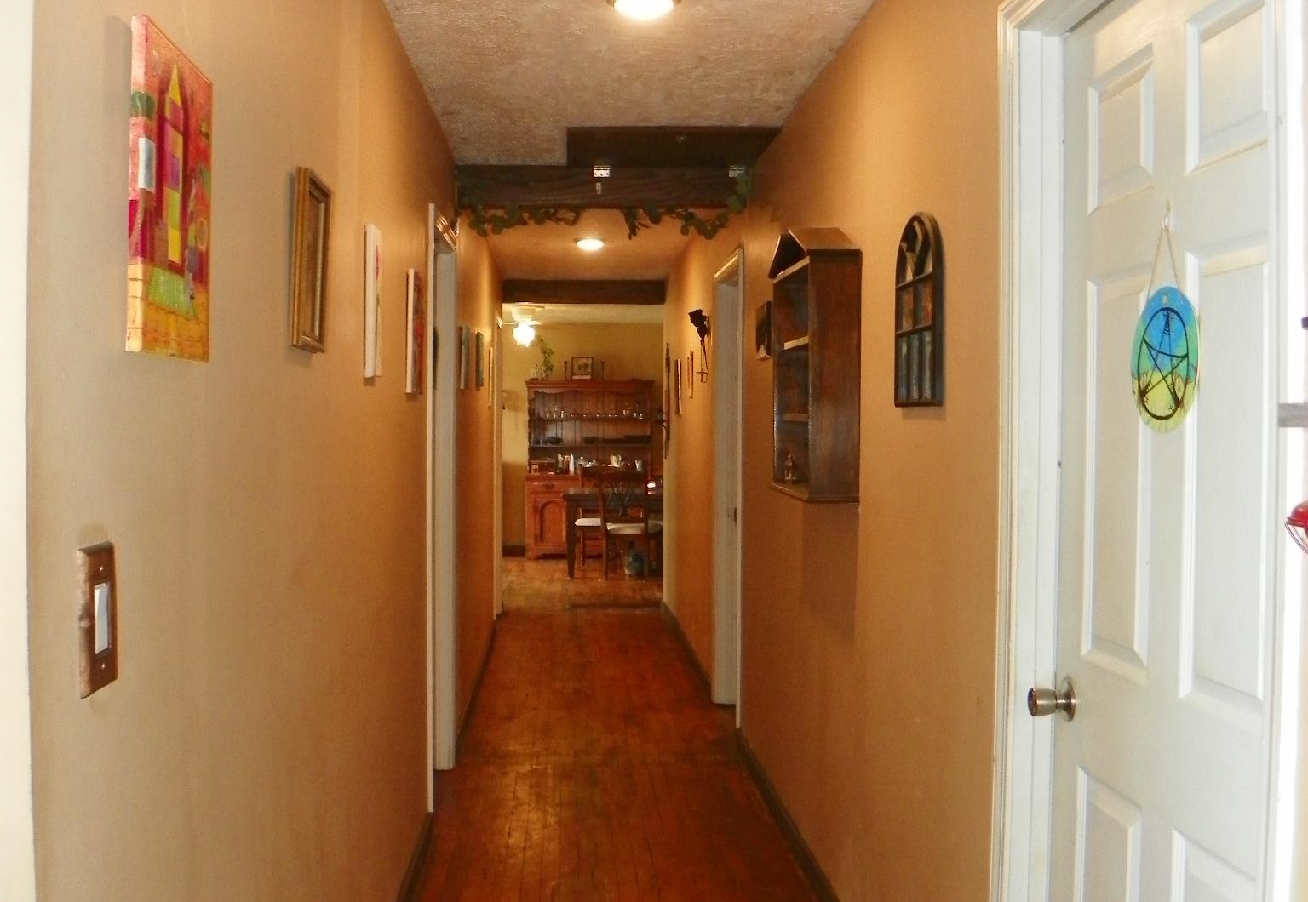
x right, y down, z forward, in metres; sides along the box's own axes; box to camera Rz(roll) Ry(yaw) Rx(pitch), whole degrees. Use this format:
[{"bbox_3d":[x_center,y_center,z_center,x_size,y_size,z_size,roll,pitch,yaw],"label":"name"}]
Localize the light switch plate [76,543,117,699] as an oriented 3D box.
[{"bbox_3d":[-0.549,0.165,1.299,0.014,0.143,0.076,0,1,-4],"label":"light switch plate"}]

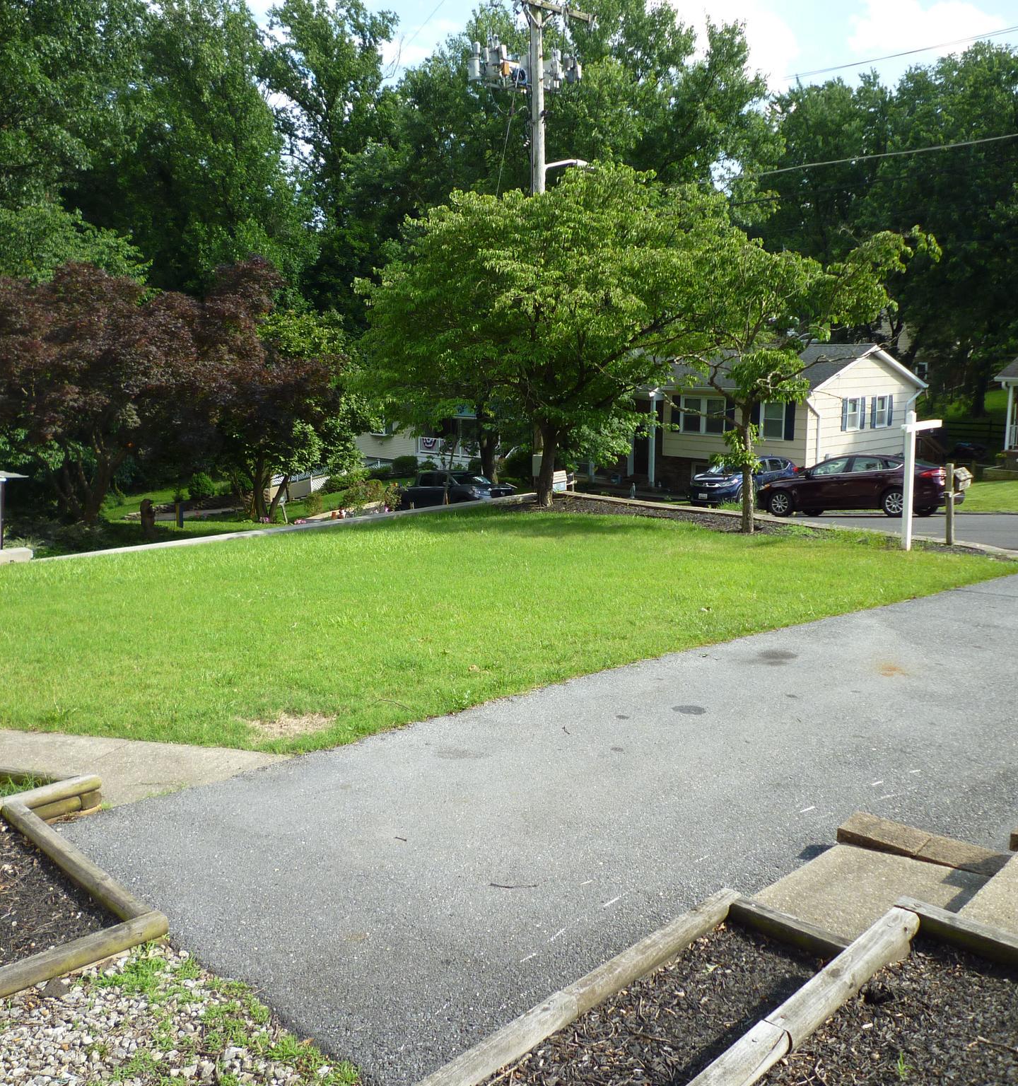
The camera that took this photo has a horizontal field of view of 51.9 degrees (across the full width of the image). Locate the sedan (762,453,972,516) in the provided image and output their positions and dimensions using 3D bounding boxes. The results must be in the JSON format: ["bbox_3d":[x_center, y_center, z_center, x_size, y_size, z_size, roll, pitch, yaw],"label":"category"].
[{"bbox_3d":[8.400,-1.380,25.350,4.870,1.475,1.860,8,13,42],"label":"sedan"}]

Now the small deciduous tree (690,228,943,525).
[{"bbox_3d":[4.827,-2.514,16.617,3.989,4.745,3.800,0,9,0],"label":"small deciduous tree"}]

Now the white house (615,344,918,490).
[{"bbox_3d":[9.176,-5.023,42.407,11.500,5.582,8.800,9,13,44],"label":"white house"}]

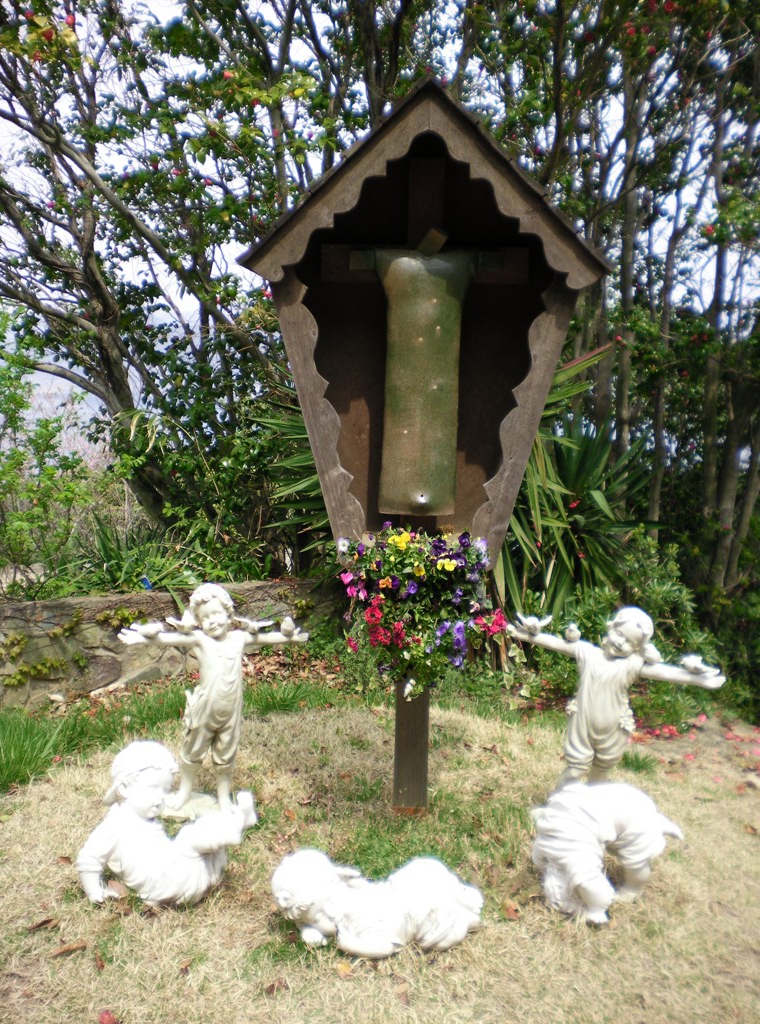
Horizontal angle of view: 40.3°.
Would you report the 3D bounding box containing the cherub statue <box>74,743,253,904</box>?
[{"bbox_3d":[-0.639,0.943,3.122,0.490,0.420,0.300,1,4,-3],"label":"cherub statue"}]

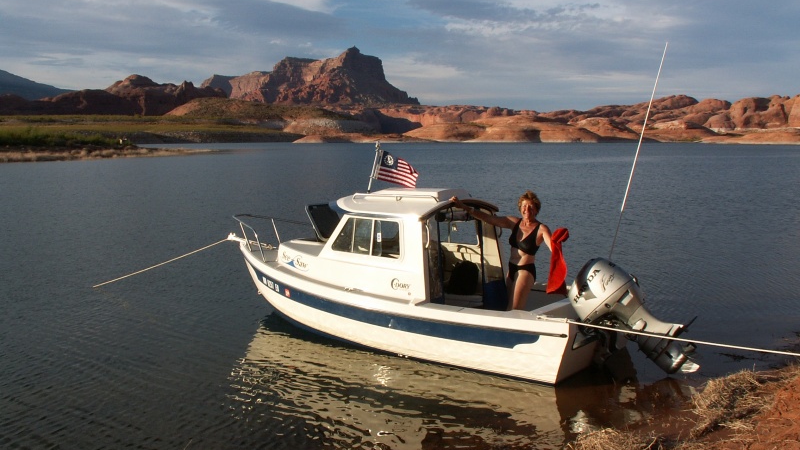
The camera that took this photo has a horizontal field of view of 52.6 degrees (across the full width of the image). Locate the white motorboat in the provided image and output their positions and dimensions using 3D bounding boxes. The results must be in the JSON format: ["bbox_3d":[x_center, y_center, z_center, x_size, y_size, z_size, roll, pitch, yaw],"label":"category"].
[{"bbox_3d":[0.179,0.471,8.894,6.130,1.750,2.000,5,8,37],"label":"white motorboat"}]

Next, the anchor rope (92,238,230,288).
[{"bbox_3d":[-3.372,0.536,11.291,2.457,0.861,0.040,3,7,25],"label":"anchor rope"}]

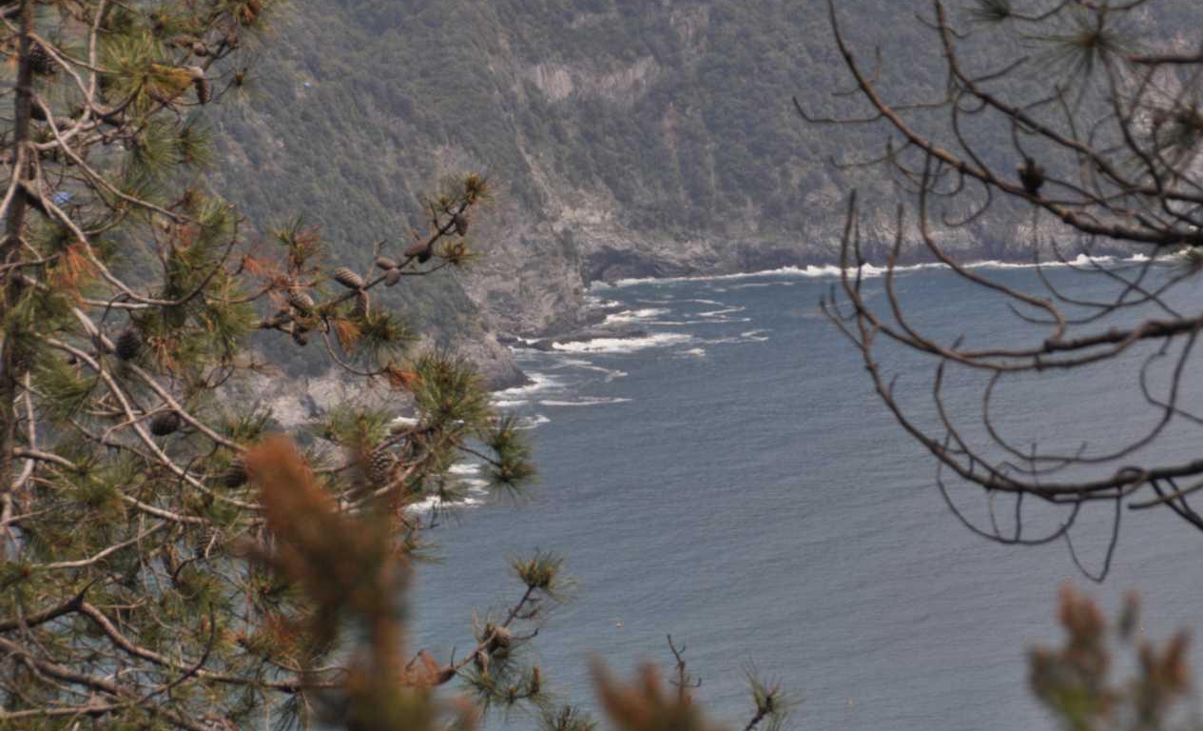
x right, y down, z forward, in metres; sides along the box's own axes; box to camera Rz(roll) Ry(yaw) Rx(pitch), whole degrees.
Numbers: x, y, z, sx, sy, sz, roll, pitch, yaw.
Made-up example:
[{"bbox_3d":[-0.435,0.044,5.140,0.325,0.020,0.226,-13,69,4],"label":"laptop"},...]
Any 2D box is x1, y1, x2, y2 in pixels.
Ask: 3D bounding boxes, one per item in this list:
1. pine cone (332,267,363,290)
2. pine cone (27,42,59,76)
[{"bbox_3d":[-0.677,-0.232,15.000,0.092,0.045,0.045,32,0,0],"label":"pine cone"},{"bbox_3d":[-1.495,-0.818,15.000,0.075,0.090,0.075,-21,-30,0],"label":"pine cone"}]

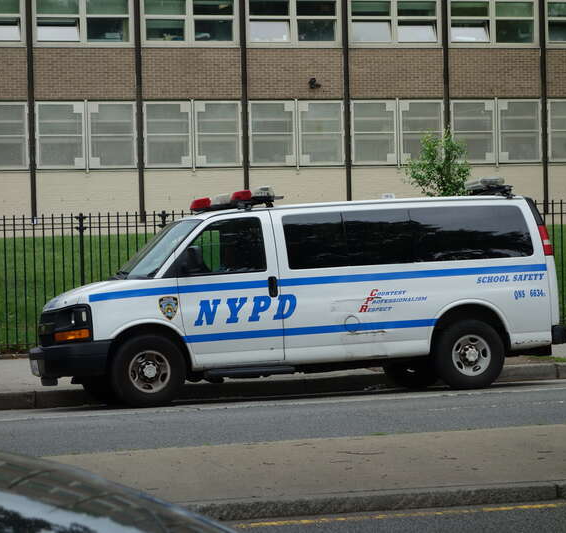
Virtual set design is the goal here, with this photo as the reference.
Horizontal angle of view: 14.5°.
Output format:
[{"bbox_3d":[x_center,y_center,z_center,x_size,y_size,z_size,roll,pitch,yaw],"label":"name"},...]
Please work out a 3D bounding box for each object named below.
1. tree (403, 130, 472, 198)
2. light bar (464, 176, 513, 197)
[{"bbox_3d":[1.903,-0.228,25.976,0.820,2.750,0.820,-1,1,-16],"label":"tree"},{"bbox_3d":[2.236,-0.871,24.266,0.260,0.180,1.050,-2,-1,-16],"label":"light bar"}]

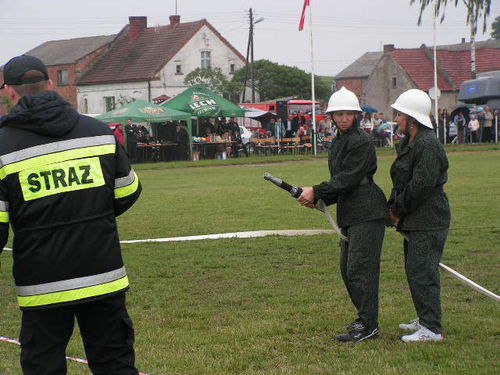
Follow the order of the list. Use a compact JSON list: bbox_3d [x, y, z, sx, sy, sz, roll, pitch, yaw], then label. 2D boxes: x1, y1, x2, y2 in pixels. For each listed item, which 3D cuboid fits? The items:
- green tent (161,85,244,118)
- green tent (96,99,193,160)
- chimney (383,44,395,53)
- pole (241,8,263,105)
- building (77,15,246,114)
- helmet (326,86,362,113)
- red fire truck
[{"bbox_3d":[-2.403,-3.070,78.000,3.800,3.280,3.800,-2,2,-7],"label":"green tent"},{"bbox_3d":[-4.436,-2.385,71.000,3.050,2.550,3.050,-3,2,-25],"label":"green tent"},{"bbox_3d":[11.907,-11.881,146.000,0.750,0.750,0.500,0,2,27],"label":"chimney"},{"bbox_3d":[0.066,-7.292,112.000,1.450,9.000,0.600,-1,2,0],"label":"pole"},{"bbox_3d":[-6.234,-8.334,130.516,9.300,8.800,12.000,-3,3,-30],"label":"building"},{"bbox_3d":[0.646,-0.604,11.650,0.240,0.175,0.310,-1,7,5],"label":"helmet"},{"bbox_3d":[1.617,-3.949,104.000,2.450,2.850,6.800,-3,3,-30],"label":"red fire truck"}]

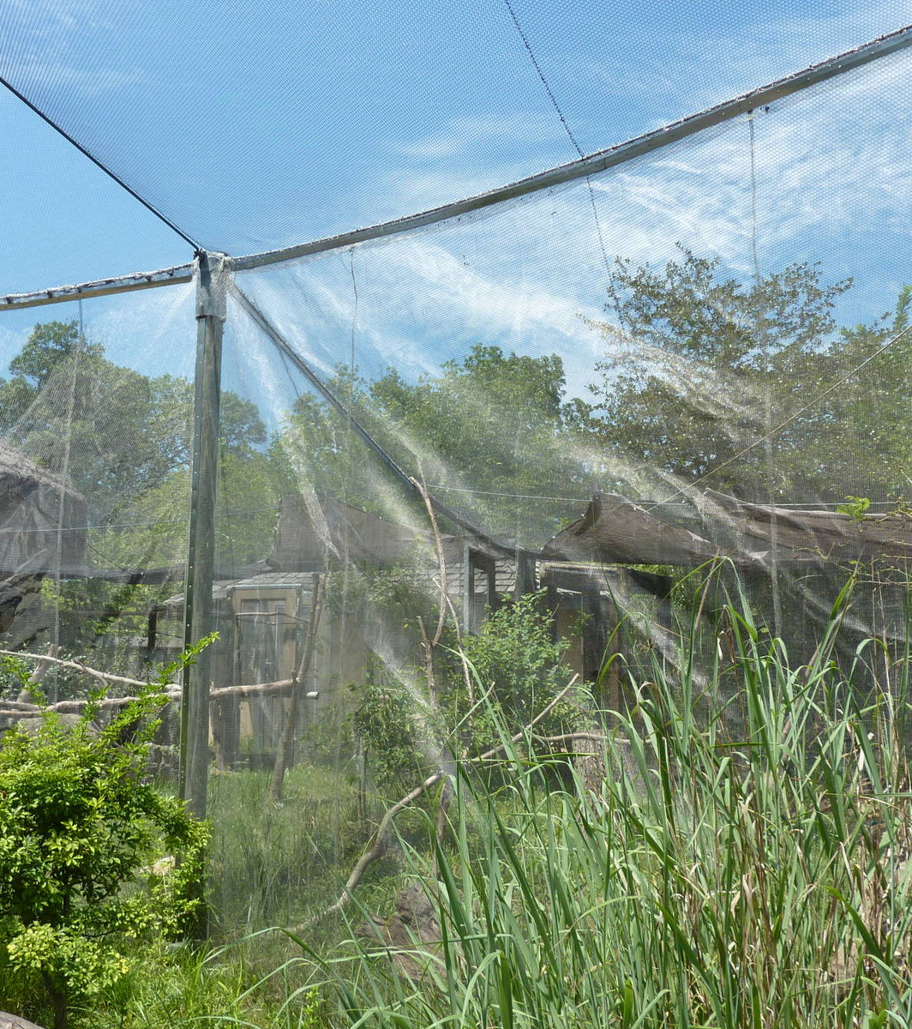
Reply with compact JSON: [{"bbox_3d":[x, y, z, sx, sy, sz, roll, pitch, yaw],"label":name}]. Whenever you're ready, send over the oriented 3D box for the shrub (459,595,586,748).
[{"bbox_3d":[0.691,1.698,10.064,1.330,1.837,1.250,0,-7,0],"label":"shrub"}]

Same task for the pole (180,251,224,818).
[{"bbox_3d":[-1.542,0.372,6.003,0.170,4.111,0.160,-1,-8,10],"label":"pole"}]

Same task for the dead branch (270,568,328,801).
[{"bbox_3d":[-1.668,1.802,10.454,0.600,2.420,0.420,0,-7,0],"label":"dead branch"}]

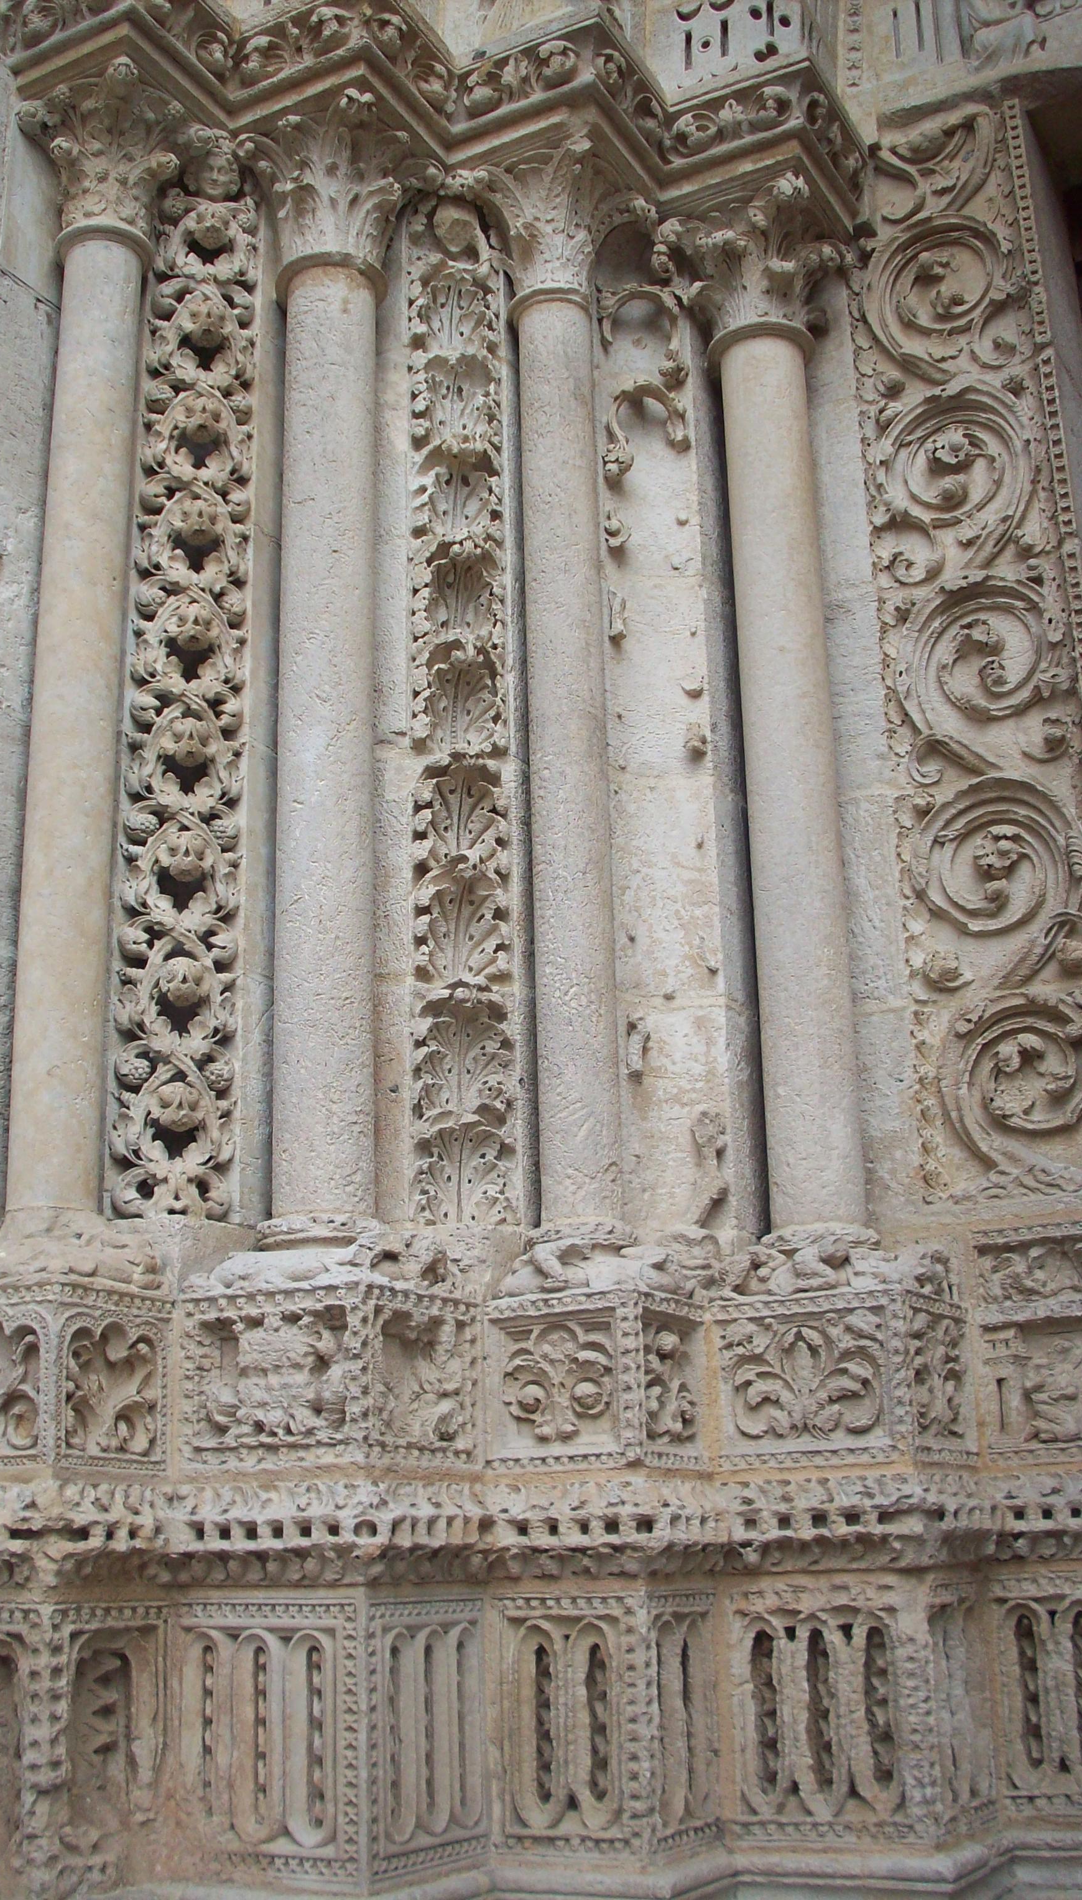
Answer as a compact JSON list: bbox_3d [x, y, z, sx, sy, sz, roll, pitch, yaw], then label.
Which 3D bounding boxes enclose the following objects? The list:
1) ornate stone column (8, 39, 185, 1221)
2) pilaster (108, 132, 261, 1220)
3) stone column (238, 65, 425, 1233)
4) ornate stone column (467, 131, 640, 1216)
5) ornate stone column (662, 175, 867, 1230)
[{"bbox_3d":[-0.806,-0.586,3.579,0.230,2.134,0.230,-11,-20,27],"label":"ornate stone column"},{"bbox_3d":[-0.643,-0.560,3.680,0.208,2.078,0.102,4,-18,-16],"label":"pilaster"},{"bbox_3d":[-0.396,-0.526,3.746,0.272,2.183,0.272,-11,-20,27],"label":"stone column"},{"bbox_3d":[0.048,-0.507,3.881,0.279,2.139,0.279,-11,-20,27],"label":"ornate stone column"},{"bbox_3d":[0.464,-0.513,3.886,0.238,2.099,0.238,-11,-20,27],"label":"ornate stone column"}]

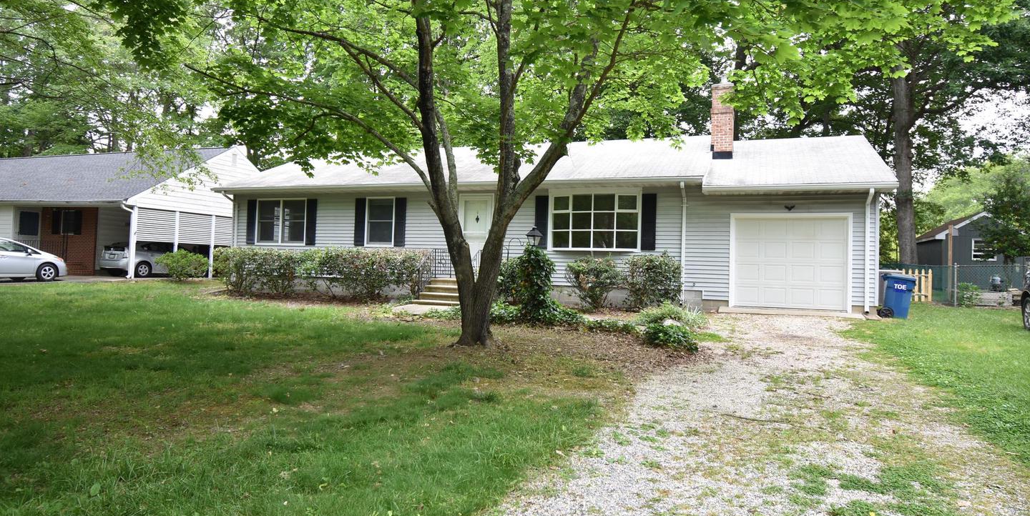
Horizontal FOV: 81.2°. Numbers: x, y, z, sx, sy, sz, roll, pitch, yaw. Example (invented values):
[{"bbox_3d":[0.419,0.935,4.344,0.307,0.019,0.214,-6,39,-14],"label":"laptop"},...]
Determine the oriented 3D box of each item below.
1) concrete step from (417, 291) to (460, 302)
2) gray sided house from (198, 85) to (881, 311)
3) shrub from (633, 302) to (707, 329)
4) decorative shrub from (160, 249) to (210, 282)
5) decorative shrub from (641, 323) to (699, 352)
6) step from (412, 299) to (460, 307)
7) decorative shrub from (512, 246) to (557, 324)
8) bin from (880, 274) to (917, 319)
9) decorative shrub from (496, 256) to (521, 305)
[{"bbox_3d":[-1.674,0.985,14.850,1.427,0.181,0.301,1,-2,20],"label":"concrete step"},{"bbox_3d":[0.639,-1.575,19.967,18.894,5.829,9.045,1,-2,20],"label":"gray sided house"},{"bbox_3d":[2.917,1.071,11.256,1.306,0.432,0.904,1,-2,20],"label":"shrub"},{"bbox_3d":[-12.433,0.258,22.612,1.658,1.226,1.407,1,-2,20],"label":"decorative shrub"},{"bbox_3d":[2.228,1.118,8.643,0.764,0.332,0.663,1,-2,20],"label":"decorative shrub"},{"bbox_3d":[-1.798,1.092,14.547,1.477,0.111,0.342,1,-2,20],"label":"step"},{"bbox_3d":[0.376,0.484,11.457,0.744,1.437,0.724,2,-2,0],"label":"decorative shrub"},{"bbox_3d":[8.600,0.866,13.528,0.714,1.005,0.623,1,-2,20],"label":"bin"},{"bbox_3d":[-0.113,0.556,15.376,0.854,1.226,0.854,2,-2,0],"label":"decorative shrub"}]

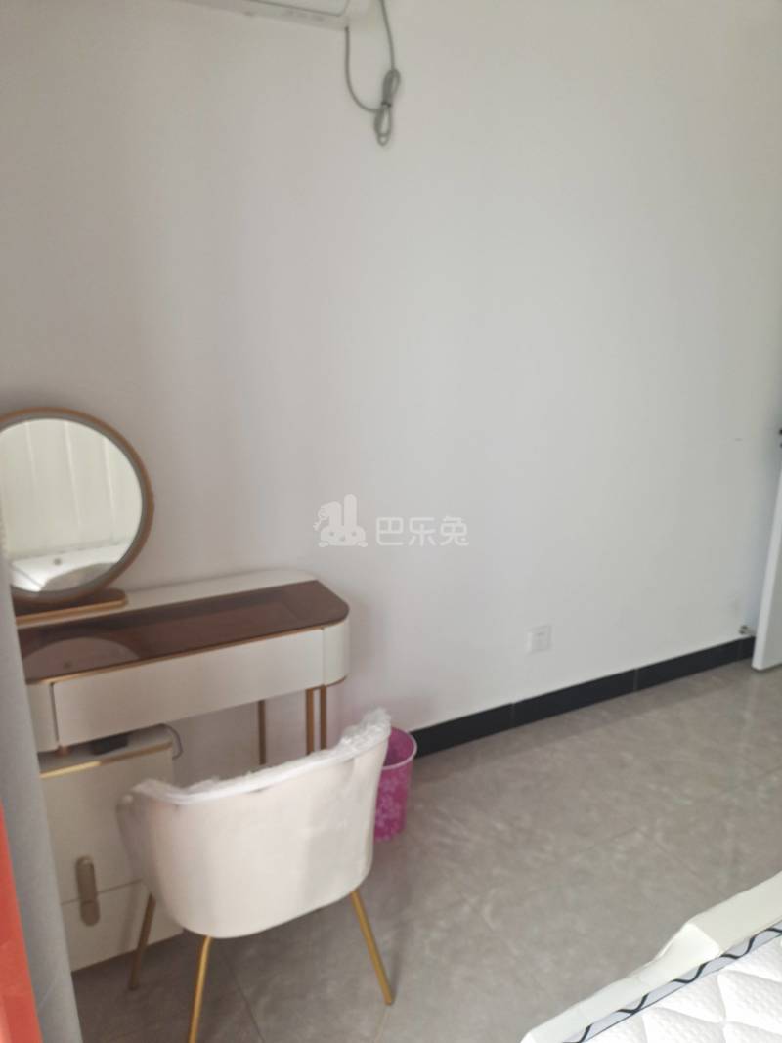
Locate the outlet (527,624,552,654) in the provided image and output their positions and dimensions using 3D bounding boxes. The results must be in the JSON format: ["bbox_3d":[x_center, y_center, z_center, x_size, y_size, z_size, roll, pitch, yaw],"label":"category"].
[{"bbox_3d":[0.524,0.418,2.666,0.090,0.090,0.013,-7,18,-27],"label":"outlet"}]

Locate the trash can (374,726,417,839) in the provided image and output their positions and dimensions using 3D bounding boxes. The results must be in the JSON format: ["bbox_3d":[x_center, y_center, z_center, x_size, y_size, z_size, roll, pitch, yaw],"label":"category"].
[{"bbox_3d":[-0.038,0.760,2.182,0.222,0.245,0.222,1,16,0],"label":"trash can"}]

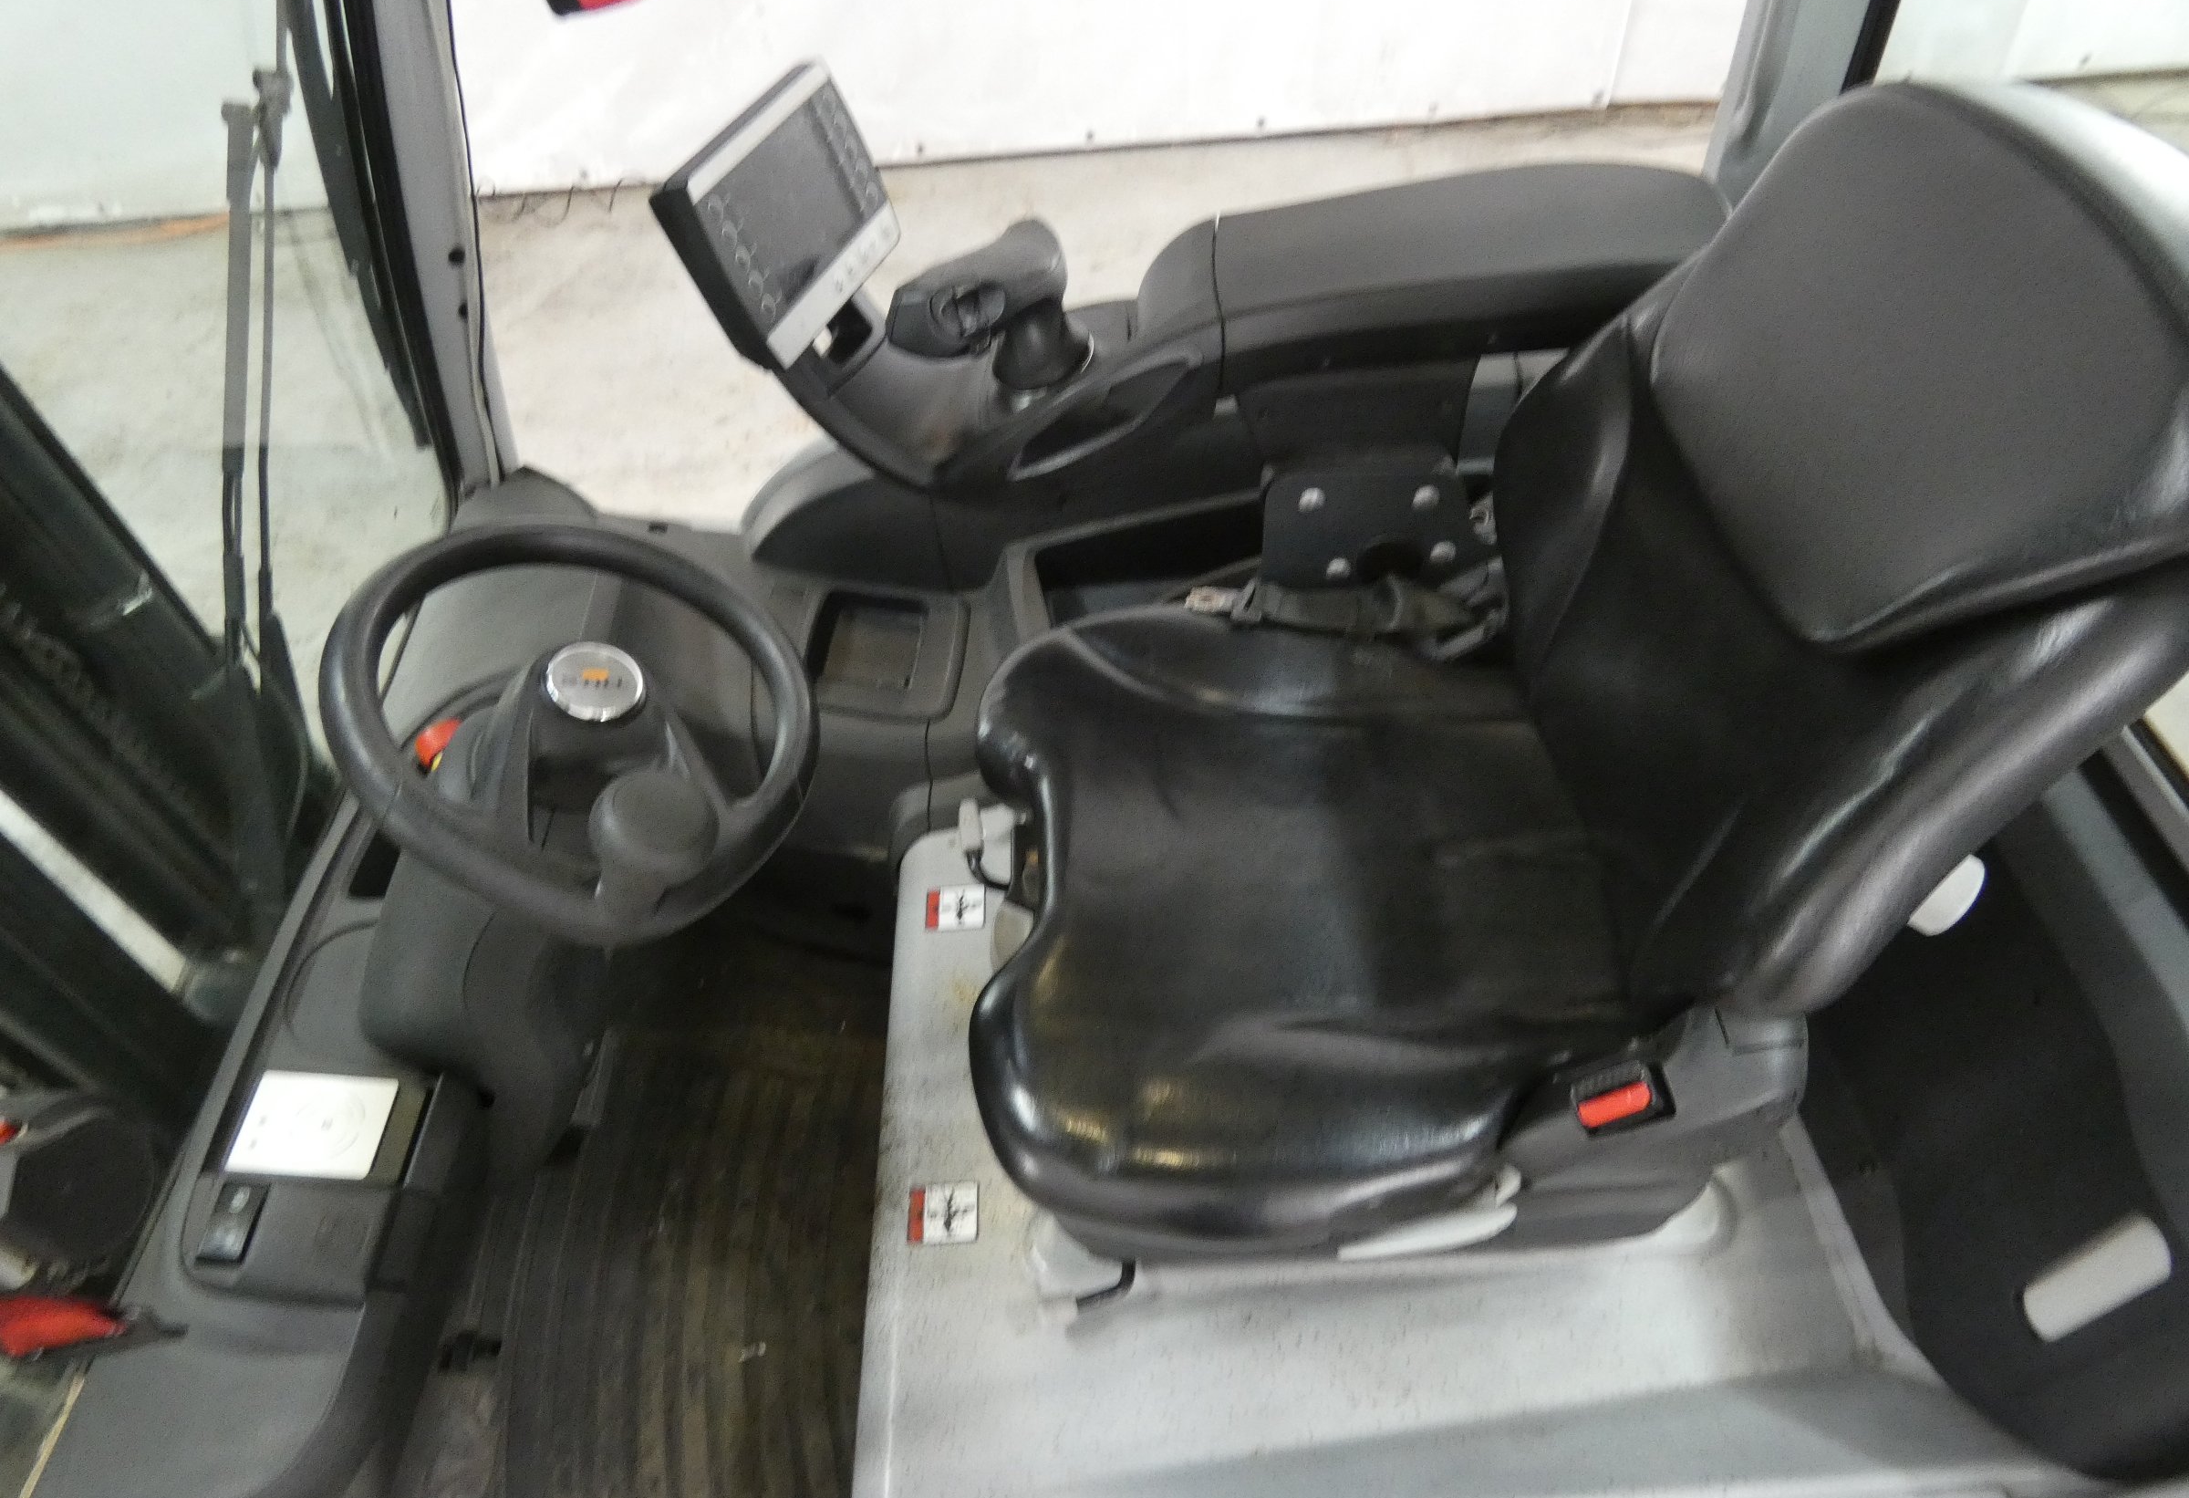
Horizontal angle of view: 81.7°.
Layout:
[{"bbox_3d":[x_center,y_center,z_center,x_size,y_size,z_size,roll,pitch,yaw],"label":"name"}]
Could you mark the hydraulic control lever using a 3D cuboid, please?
[{"bbox_3d":[-0.074,-0.328,0.935,0.138,0.100,0.065,-4,48,0],"label":"hydraulic control lever"}]

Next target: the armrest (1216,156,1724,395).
[{"bbox_3d":[0.266,-0.346,0.925,0.365,0.080,0.120,-6,48,3],"label":"armrest"}]

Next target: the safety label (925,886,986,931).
[{"bbox_3d":[-0.123,0.142,1.125,0.051,0.002,0.043,-4,48,0],"label":"safety label"}]

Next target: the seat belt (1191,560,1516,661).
[{"bbox_3d":[0.194,-0.110,1.000,0.245,0.055,0.055,-2,48,-2],"label":"seat belt"}]

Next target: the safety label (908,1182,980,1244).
[{"bbox_3d":[-0.112,0.346,0.941,0.051,0.002,0.043,-4,48,0],"label":"safety label"}]

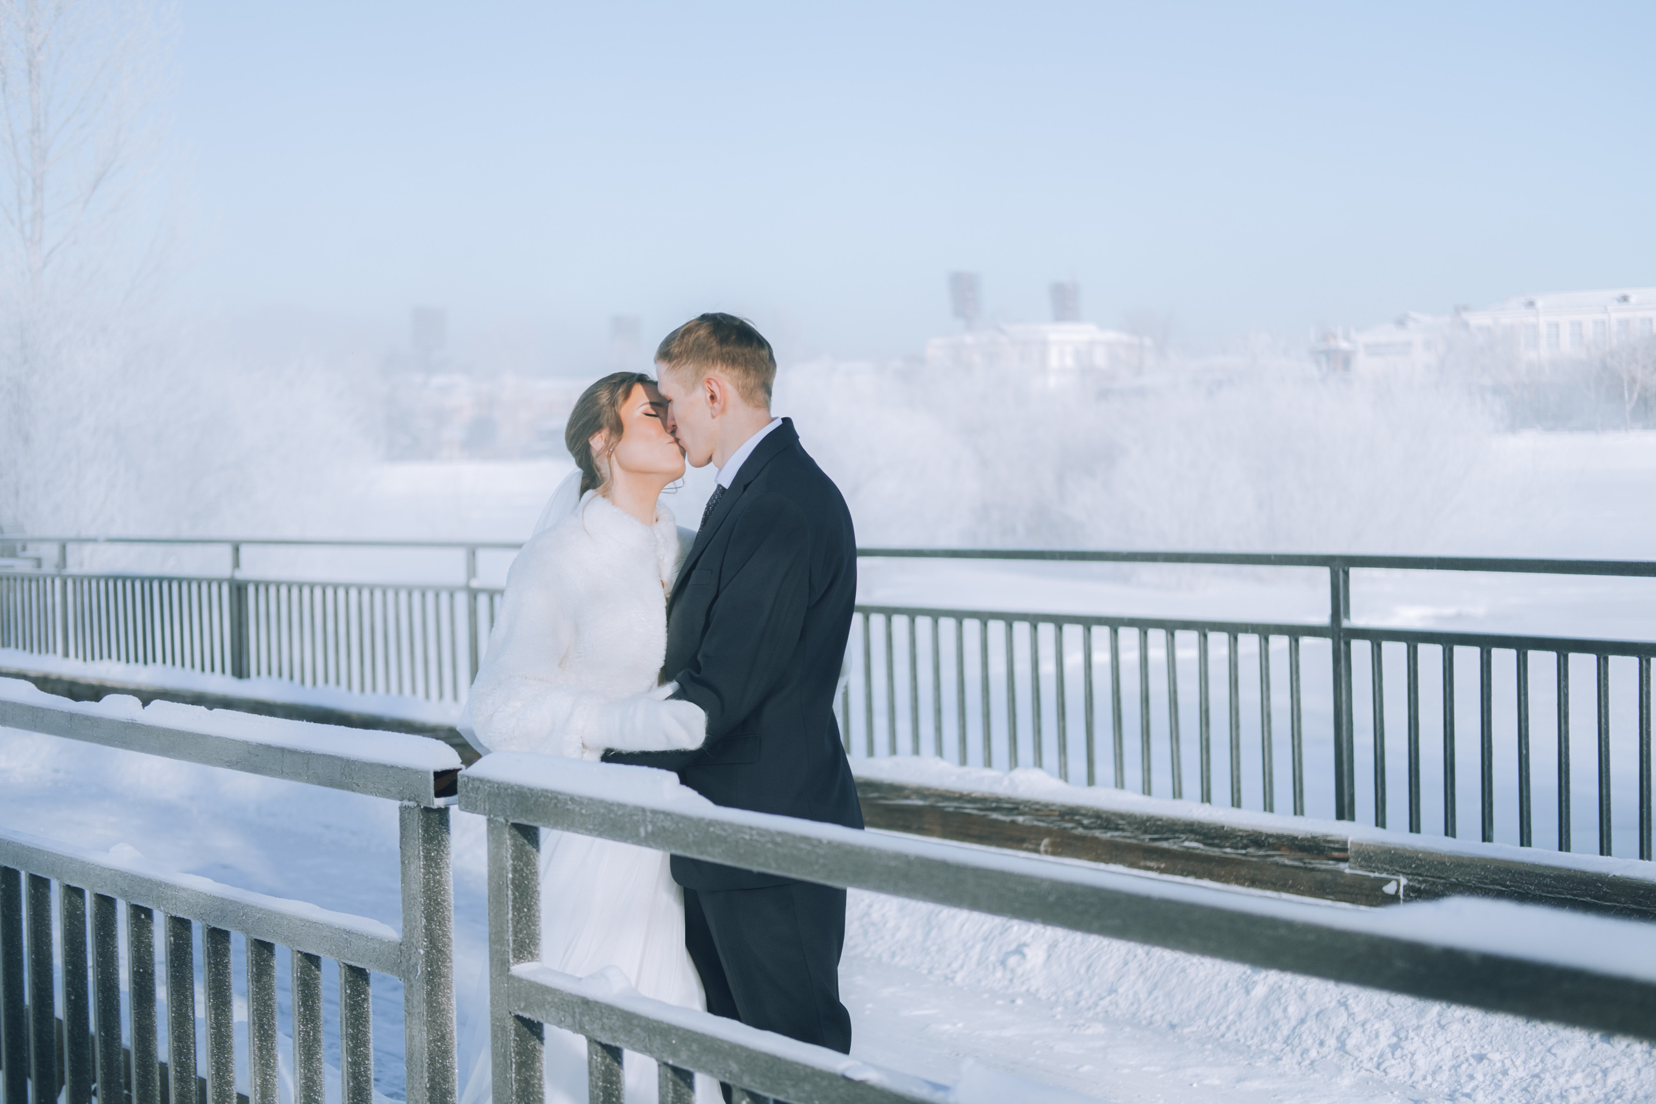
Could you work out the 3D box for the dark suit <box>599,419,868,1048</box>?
[{"bbox_3d":[-0.152,0.539,4.123,0.440,1.520,0.540,-2,2,-5],"label":"dark suit"}]

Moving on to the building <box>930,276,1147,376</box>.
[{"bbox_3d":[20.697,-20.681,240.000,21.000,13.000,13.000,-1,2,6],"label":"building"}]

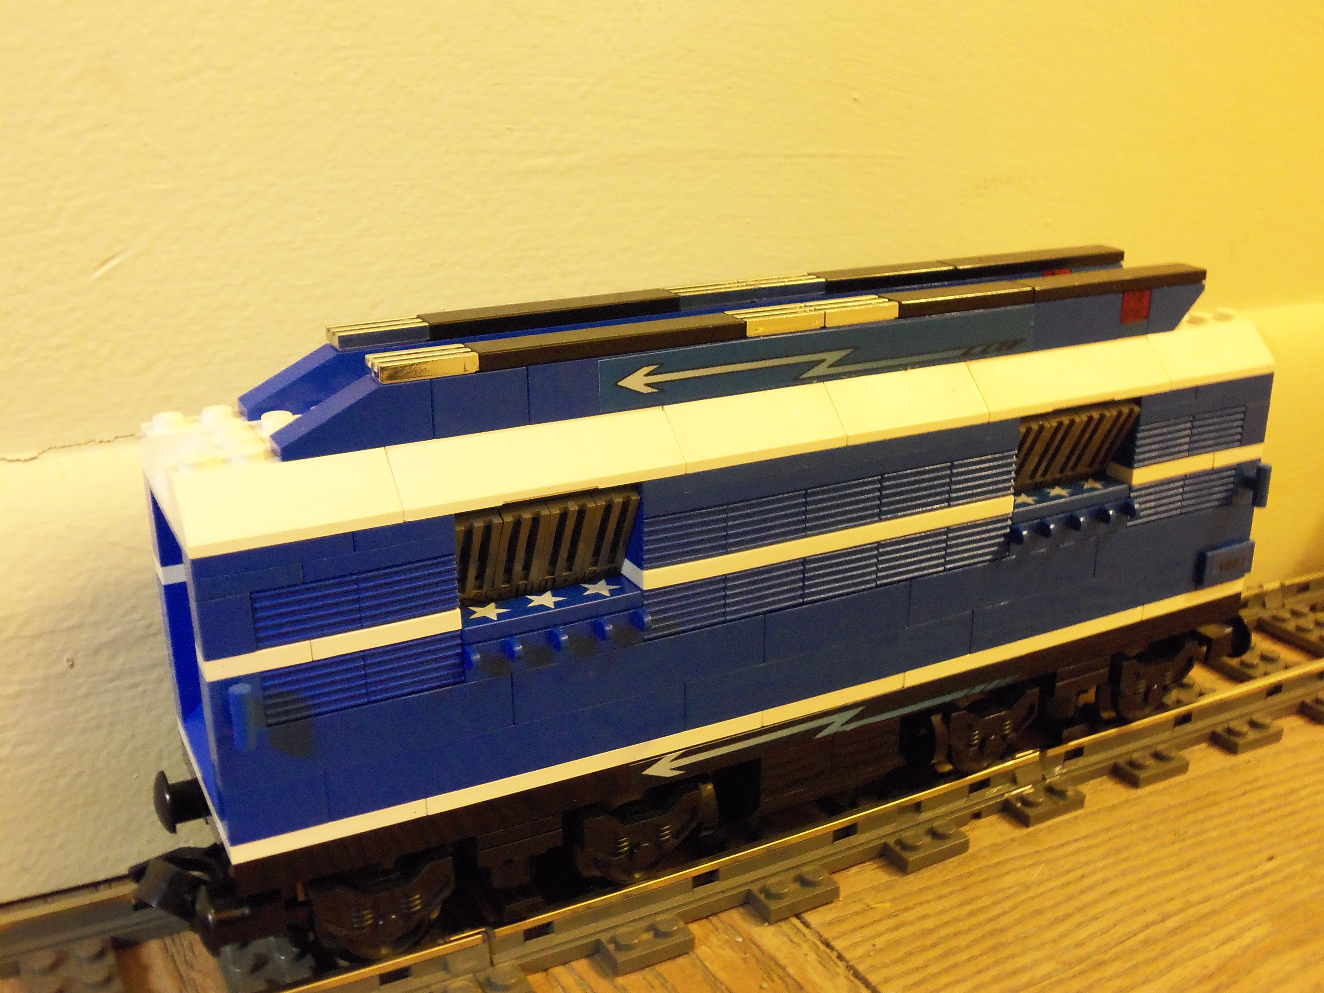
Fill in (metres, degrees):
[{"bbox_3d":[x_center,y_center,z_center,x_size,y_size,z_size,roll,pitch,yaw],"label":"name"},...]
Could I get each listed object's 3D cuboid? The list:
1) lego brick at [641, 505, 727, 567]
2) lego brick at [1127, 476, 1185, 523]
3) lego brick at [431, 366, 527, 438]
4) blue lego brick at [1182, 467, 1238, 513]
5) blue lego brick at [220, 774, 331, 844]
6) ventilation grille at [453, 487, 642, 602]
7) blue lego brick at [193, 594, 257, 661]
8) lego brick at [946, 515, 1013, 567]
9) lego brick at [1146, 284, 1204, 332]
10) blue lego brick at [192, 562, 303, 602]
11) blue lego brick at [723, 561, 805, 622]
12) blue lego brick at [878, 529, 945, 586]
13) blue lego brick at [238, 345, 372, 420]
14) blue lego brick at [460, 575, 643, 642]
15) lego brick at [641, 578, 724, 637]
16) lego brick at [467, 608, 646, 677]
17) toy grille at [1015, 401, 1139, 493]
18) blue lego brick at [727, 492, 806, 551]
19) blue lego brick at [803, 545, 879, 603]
[{"bbox_3d":[0.002,0.006,0.241,0.016,0.010,0.008,-10,22,-26],"label":"lego brick"},{"bbox_3d":[0.100,0.000,0.292,0.016,0.010,0.008,-10,22,-26],"label":"lego brick"},{"bbox_3d":[-0.030,-0.016,0.225,0.016,0.010,0.008,-10,22,-26],"label":"lego brick"},{"bbox_3d":[0.114,-0.003,0.302,0.016,0.010,0.008,-10,22,-26],"label":"blue lego brick"},{"bbox_3d":[-0.061,0.047,0.221,0.016,0.010,0.008,-10,22,-26],"label":"blue lego brick"},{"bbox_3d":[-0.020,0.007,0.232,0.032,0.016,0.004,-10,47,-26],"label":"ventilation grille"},{"bbox_3d":[-0.064,0.018,0.207,0.008,0.010,0.008,-10,22,-26],"label":"blue lego brick"},{"bbox_3d":[0.058,0.007,0.273,0.016,0.010,0.008,-10,22,-26],"label":"lego brick"},{"bbox_3d":[0.102,-0.039,0.290,0.016,0.010,0.008,-10,22,-26],"label":"lego brick"},{"bbox_3d":[-0.061,0.011,0.206,0.016,0.003,0.008,-10,22,-26],"label":"blue lego brick"},{"bbox_3d":[0.016,0.015,0.252,0.016,0.010,0.008,-10,22,-26],"label":"blue lego brick"},{"bbox_3d":[0.044,0.010,0.266,0.016,0.010,0.008,-10,22,-26],"label":"blue lego brick"},{"bbox_3d":[-0.058,-0.020,0.236,0.024,0.010,0.008,-10,22,-26],"label":"blue lego brick"},{"bbox_3d":[-0.019,0.019,0.233,0.032,0.003,0.008,-10,22,-26],"label":"blue lego brick"},{"bbox_3d":[0.002,0.018,0.245,0.016,0.010,0.008,-10,22,-26],"label":"lego brick"},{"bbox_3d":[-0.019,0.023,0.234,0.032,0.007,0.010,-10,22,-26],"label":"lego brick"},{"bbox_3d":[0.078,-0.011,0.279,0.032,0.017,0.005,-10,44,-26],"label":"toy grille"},{"bbox_3d":[0.016,0.003,0.248,0.016,0.010,0.008,-10,22,-26],"label":"blue lego brick"},{"bbox_3d":[0.030,0.013,0.258,0.016,0.010,0.008,-10,22,-26],"label":"blue lego brick"}]

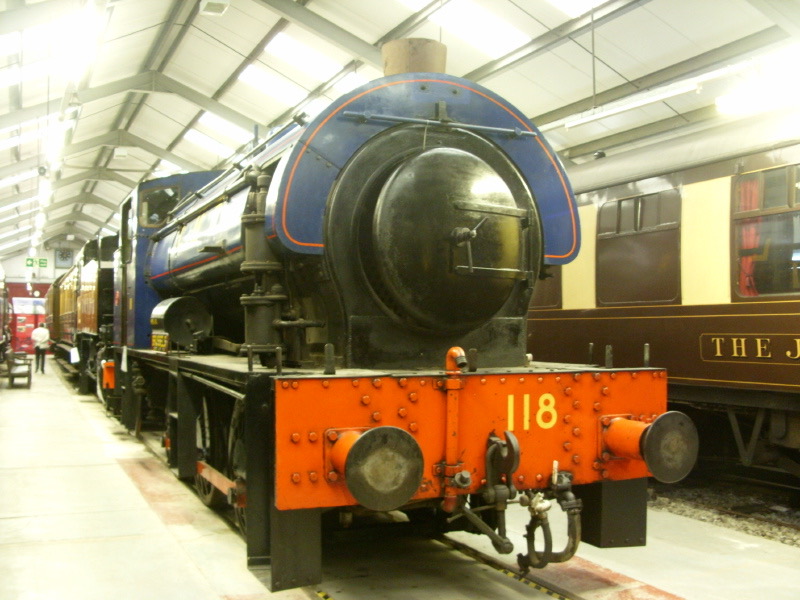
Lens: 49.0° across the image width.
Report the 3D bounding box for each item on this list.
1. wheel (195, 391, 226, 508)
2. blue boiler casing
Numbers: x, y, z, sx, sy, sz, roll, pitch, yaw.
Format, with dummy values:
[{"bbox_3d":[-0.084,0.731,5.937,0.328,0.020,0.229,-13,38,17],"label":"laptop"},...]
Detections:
[{"bbox_3d":[-1.820,1.347,8.573,0.150,1.300,1.300,1,-2,-23],"label":"wheel"},{"bbox_3d":[-0.877,-0.761,8.350,2.190,1.250,5.770,1,-2,-23],"label":"blue boiler casing"}]

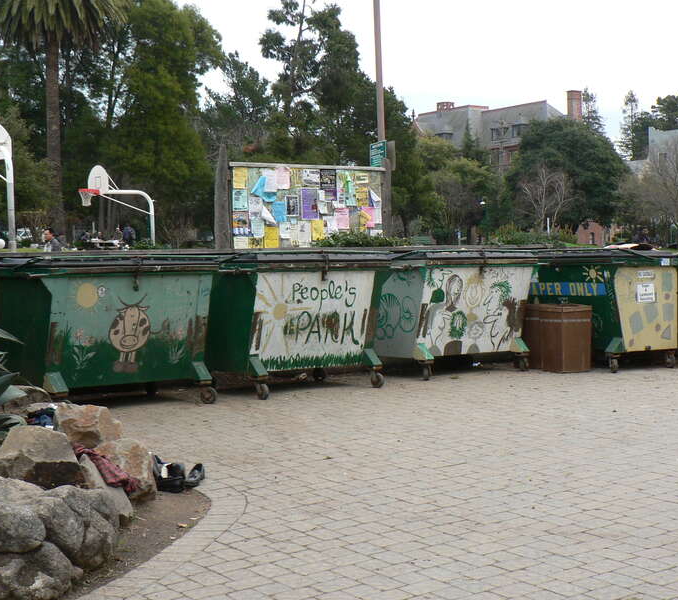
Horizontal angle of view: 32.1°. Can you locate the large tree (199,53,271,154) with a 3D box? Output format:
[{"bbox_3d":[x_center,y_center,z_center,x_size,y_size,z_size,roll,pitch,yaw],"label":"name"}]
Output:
[{"bbox_3d":[-6.523,-9.641,75.000,5.500,13.000,5.500,-1,3,0],"label":"large tree"}]

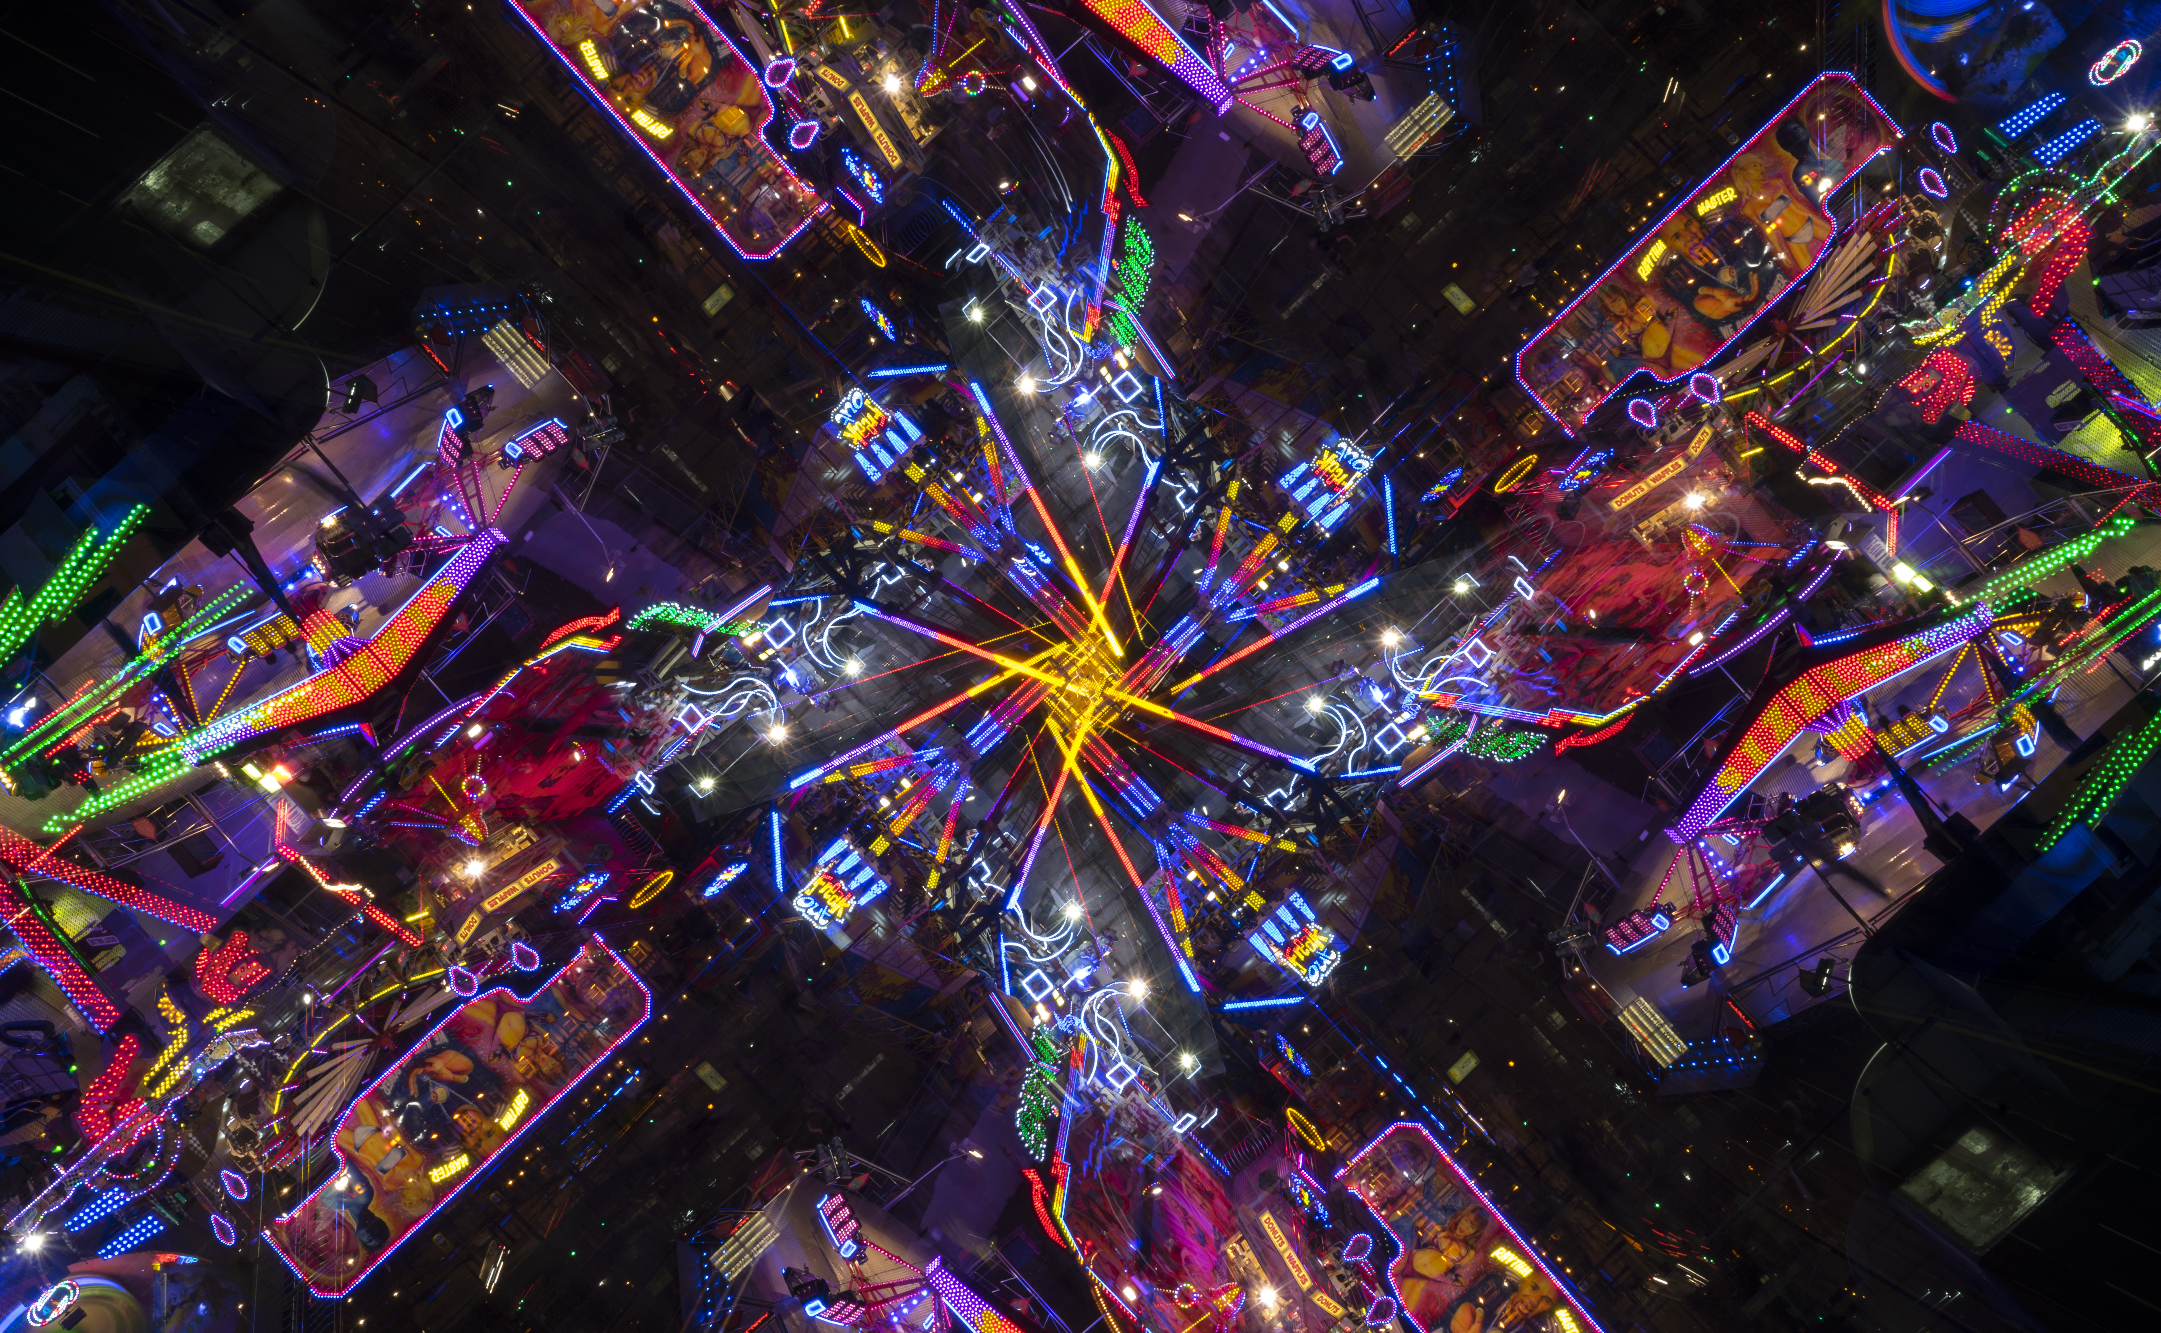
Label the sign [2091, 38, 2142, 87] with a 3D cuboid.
[{"bbox_3d":[34.442,-20.074,69.863,1.750,0.800,0.250,-40,8,11],"label":"sign"}]

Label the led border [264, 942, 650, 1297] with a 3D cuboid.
[{"bbox_3d":[-18.516,13.180,62.000,13.260,3.814,0.600,-43,-12,0],"label":"led border"}]

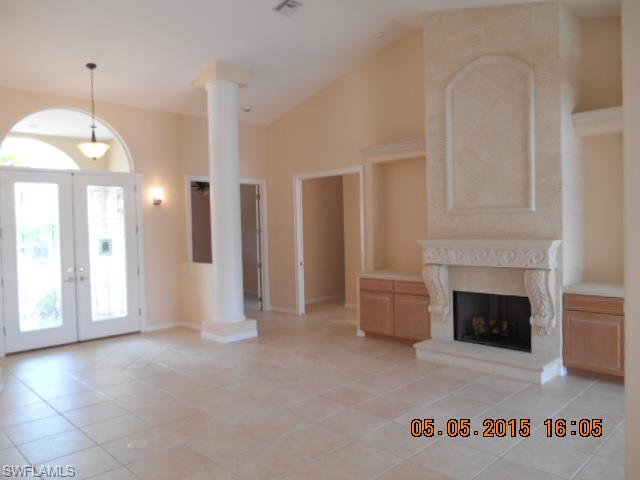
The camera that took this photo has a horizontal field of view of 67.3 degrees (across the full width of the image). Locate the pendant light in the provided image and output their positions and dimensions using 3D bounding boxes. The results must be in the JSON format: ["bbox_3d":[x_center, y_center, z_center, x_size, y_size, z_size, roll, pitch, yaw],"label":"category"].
[{"bbox_3d":[-2.954,-1.651,6.256,0.388,1.229,0.388,-3,2,-45],"label":"pendant light"}]

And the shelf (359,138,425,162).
[{"bbox_3d":[1.153,-1.287,6.981,0.278,0.189,1.322,-3,2,-45],"label":"shelf"}]

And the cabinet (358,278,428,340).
[{"bbox_3d":[1.203,0.948,6.790,0.576,0.884,1.173,-3,2,-45],"label":"cabinet"}]

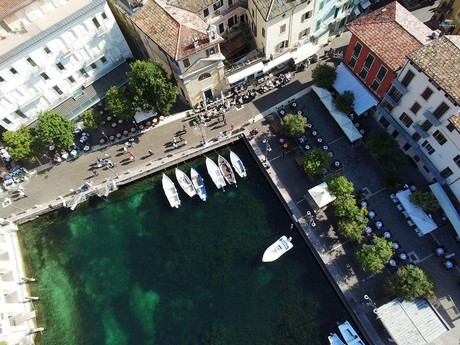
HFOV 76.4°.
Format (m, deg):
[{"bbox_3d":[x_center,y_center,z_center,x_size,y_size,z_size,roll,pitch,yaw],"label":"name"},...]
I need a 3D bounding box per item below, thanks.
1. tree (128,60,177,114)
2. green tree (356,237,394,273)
[{"bbox_3d":[-13.349,-14.354,51.951,8.400,9.800,8.400,-2,66,5],"label":"tree"},{"bbox_3d":[17.019,9.909,35.014,4.290,5.600,4.290,-2,65,4],"label":"green tree"}]

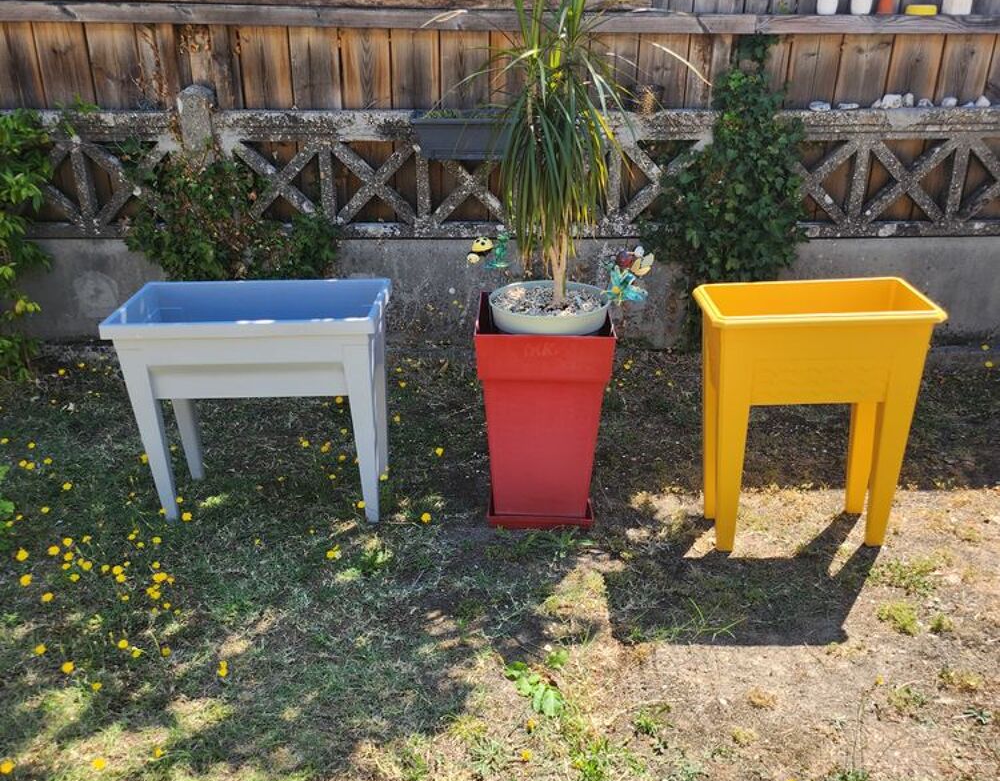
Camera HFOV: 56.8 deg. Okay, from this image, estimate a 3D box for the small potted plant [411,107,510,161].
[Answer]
[{"bbox_3d":[-0.121,-1.015,3.652,0.420,0.170,0.200,1,25,0],"label":"small potted plant"}]

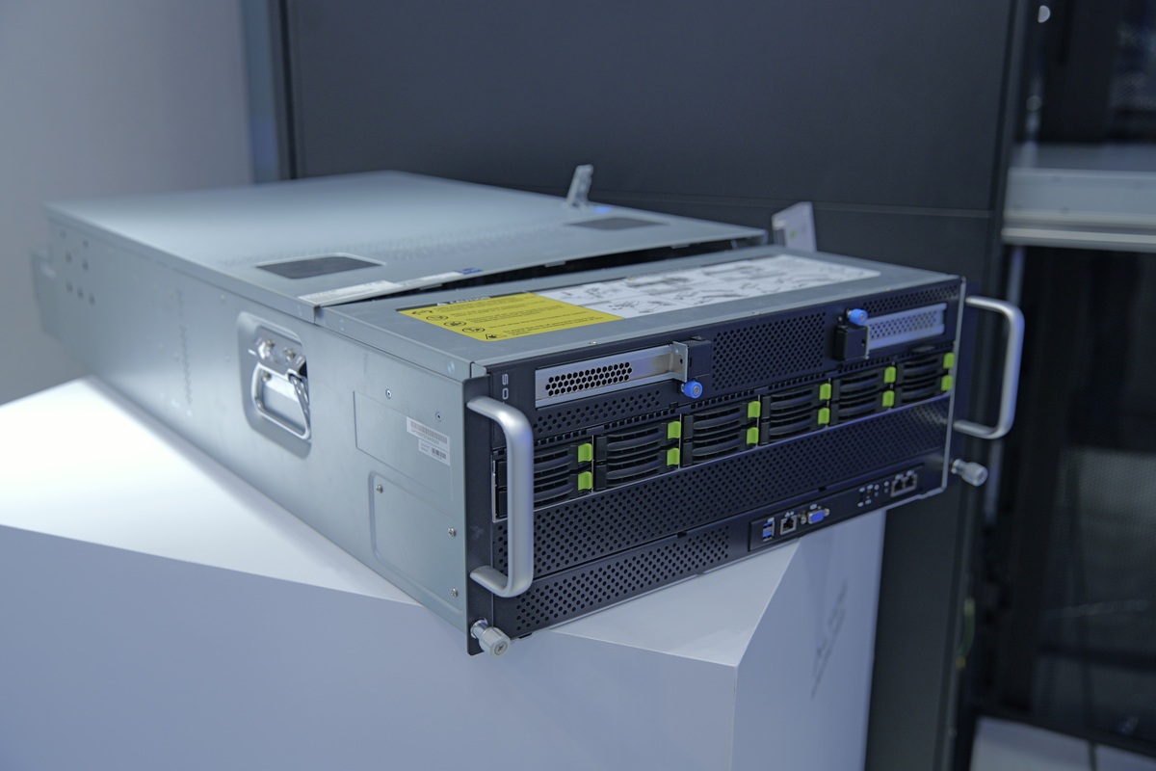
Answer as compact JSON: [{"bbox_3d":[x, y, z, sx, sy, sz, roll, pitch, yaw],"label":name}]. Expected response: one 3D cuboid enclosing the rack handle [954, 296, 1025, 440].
[{"bbox_3d":[0.323,-0.011,0.955,0.014,0.112,0.049,-12,20,-37],"label":"rack handle"}]

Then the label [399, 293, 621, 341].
[{"bbox_3d":[-0.046,-0.047,0.807,0.111,0.002,0.106,-12,20,-37],"label":"label"}]

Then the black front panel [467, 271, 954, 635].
[{"bbox_3d":[0.120,0.036,0.843,0.475,0.174,0.025,-12,20,-37],"label":"black front panel"}]

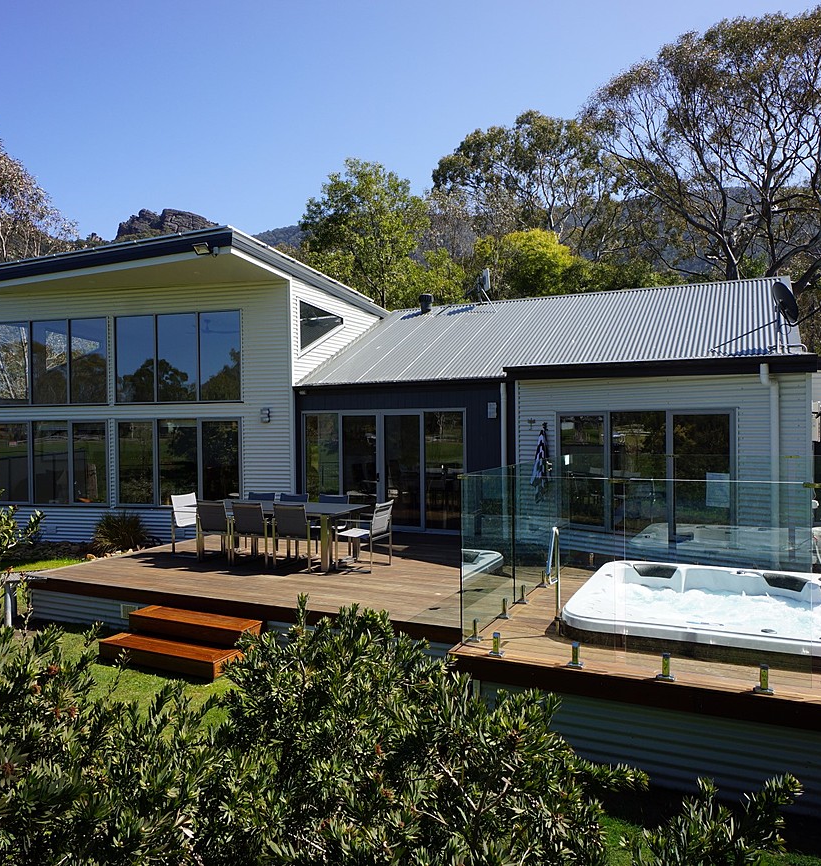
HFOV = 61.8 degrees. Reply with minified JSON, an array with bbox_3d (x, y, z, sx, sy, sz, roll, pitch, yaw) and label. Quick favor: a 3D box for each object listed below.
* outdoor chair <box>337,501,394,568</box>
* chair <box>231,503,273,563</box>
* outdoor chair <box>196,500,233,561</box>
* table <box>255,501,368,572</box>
[{"bbox_3d":[-0.593,1.331,8.966,0.600,0.870,0.570,0,1,25],"label":"outdoor chair"},{"bbox_3d":[-2.048,1.344,9.331,0.570,0.870,0.600,0,1,25],"label":"chair"},{"bbox_3d":[-2.598,1.348,9.570,0.570,0.870,0.600,0,1,25],"label":"outdoor chair"},{"bbox_3d":[-1.857,1.404,9.673,2.450,0.740,1.020,0,1,25],"label":"table"}]

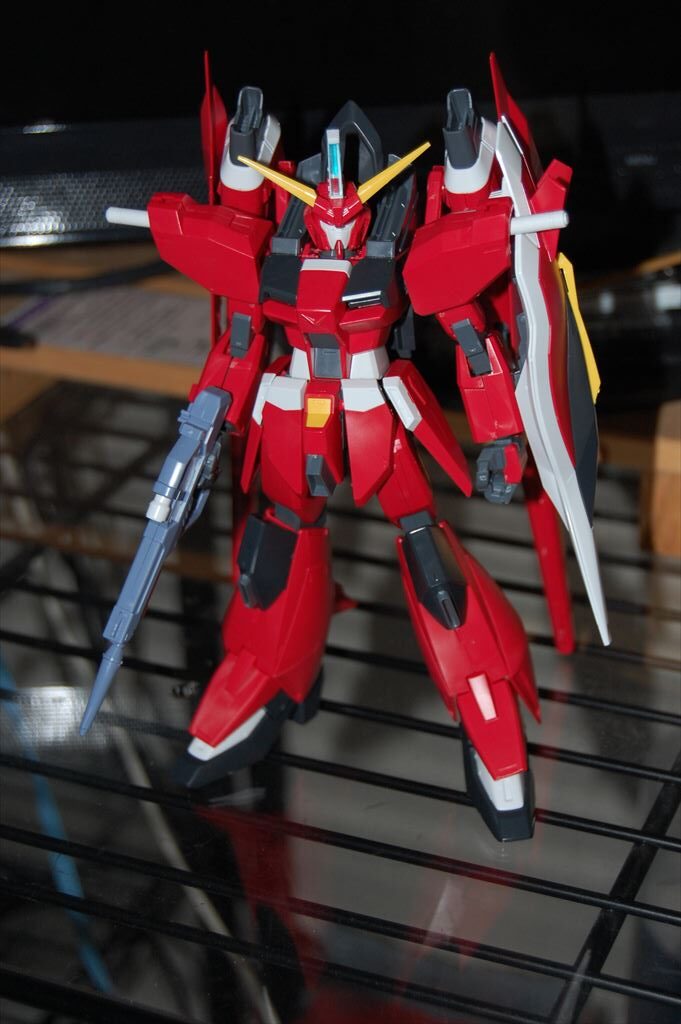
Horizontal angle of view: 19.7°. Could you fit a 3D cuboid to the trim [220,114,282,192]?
[{"bbox_3d":[-0.022,-0.089,0.485,0.013,0.017,0.011,2,28,7],"label":"trim"}]

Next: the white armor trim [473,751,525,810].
[{"bbox_3d":[0.041,0.070,0.510,0.013,0.007,0.016,-2,28,1],"label":"white armor trim"}]

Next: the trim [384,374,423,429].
[{"bbox_3d":[0.016,-0.028,0.503,0.005,0.015,0.005,-23,20,22],"label":"trim"}]

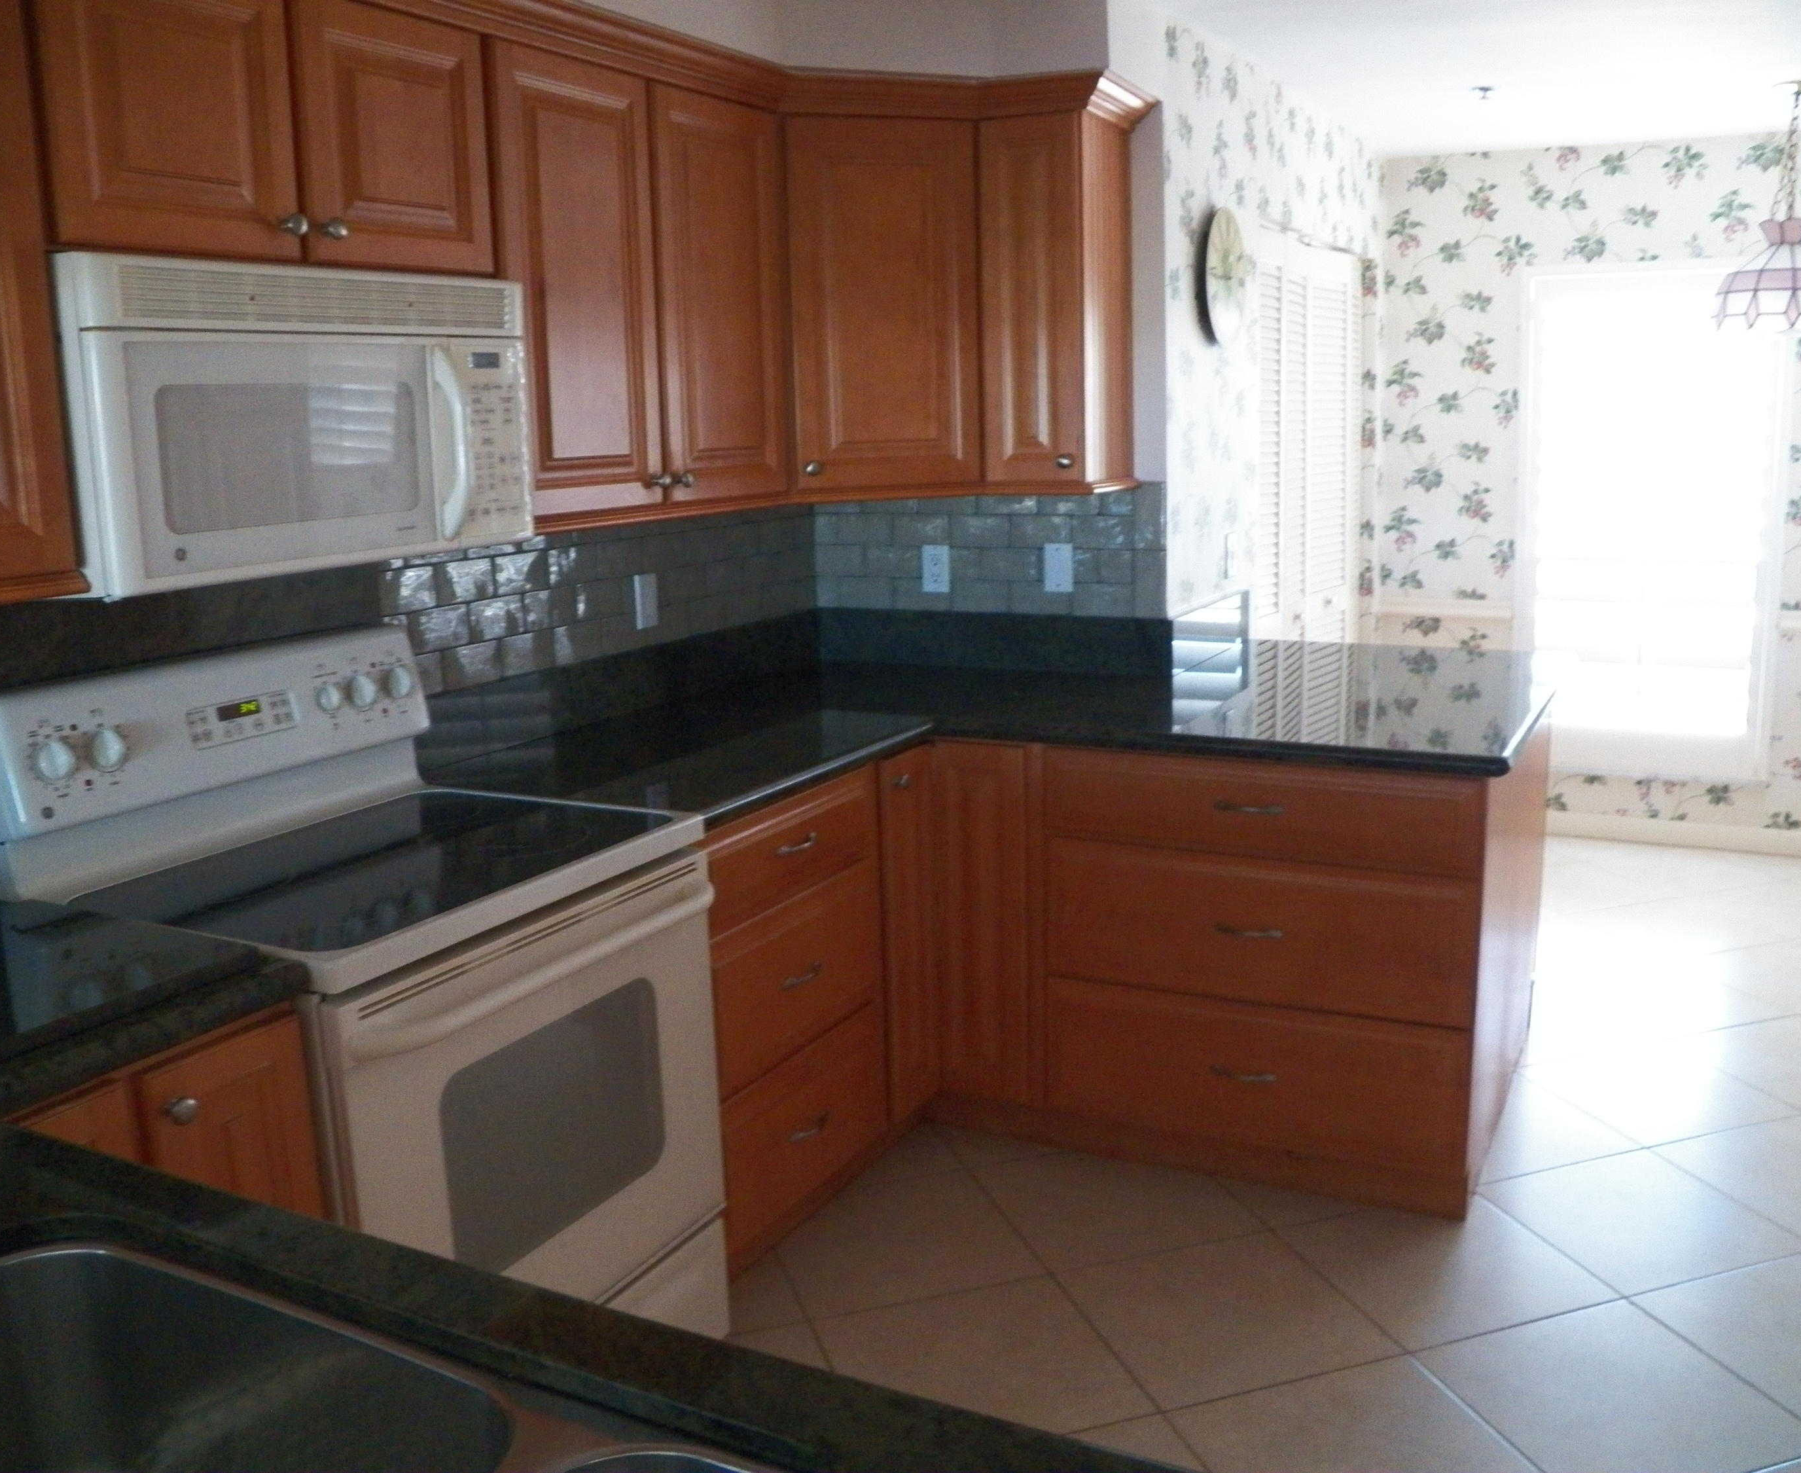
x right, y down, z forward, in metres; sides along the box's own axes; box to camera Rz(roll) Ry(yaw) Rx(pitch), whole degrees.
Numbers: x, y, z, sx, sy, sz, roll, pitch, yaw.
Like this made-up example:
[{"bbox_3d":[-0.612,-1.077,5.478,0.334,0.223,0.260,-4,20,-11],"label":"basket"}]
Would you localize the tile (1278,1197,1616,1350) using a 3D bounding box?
[{"bbox_3d":[0.969,0.956,2.871,0.438,0.014,0.438,-6,12,-17],"label":"tile"}]

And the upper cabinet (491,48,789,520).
[{"bbox_3d":[-0.579,-0.802,2.960,0.330,0.758,0.845,4,13,27],"label":"upper cabinet"}]

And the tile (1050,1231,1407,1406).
[{"bbox_3d":[0.552,0.996,2.742,0.438,0.014,0.438,-6,12,-17],"label":"tile"}]

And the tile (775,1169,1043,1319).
[{"bbox_3d":[0.001,0.959,3.023,0.438,0.014,0.438,-6,12,-17],"label":"tile"}]

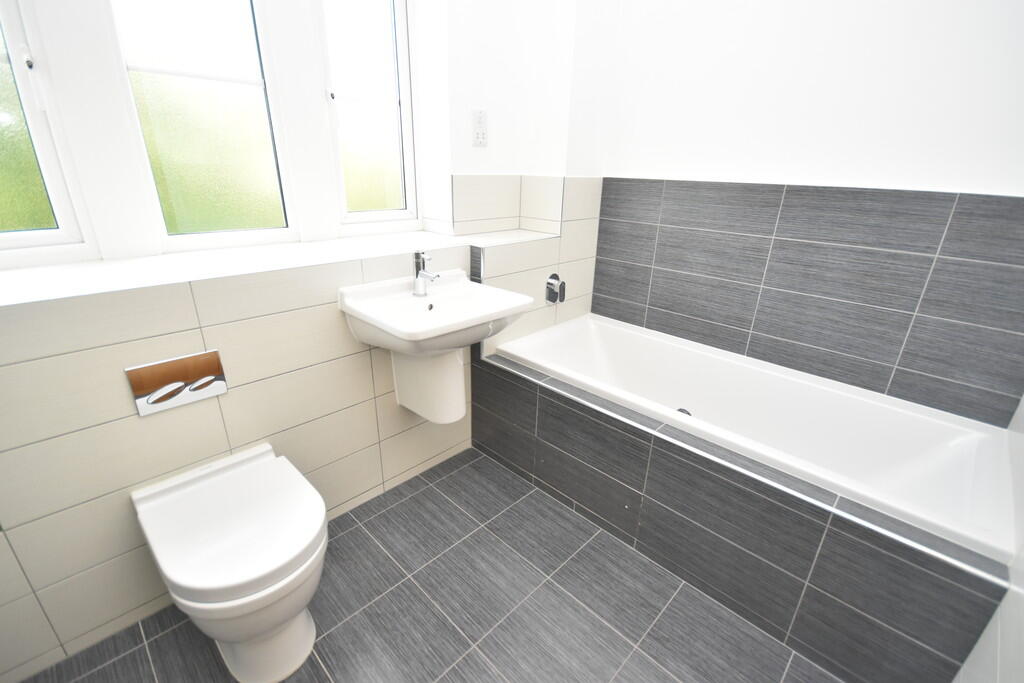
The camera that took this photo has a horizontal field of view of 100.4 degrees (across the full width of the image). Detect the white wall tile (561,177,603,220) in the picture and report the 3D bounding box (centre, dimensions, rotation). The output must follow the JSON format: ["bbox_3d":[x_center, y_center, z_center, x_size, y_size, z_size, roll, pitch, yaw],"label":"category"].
[{"bbox_3d":[0.357,-0.721,2.172,0.010,0.204,0.317,21,28,40],"label":"white wall tile"}]

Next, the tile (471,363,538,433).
[{"bbox_3d":[-0.040,0.250,1.879,0.400,0.199,0.010,20,28,40],"label":"tile"}]

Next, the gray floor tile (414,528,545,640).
[{"bbox_3d":[-0.109,0.799,1.432,0.330,0.010,0.333,20,28,40],"label":"gray floor tile"}]

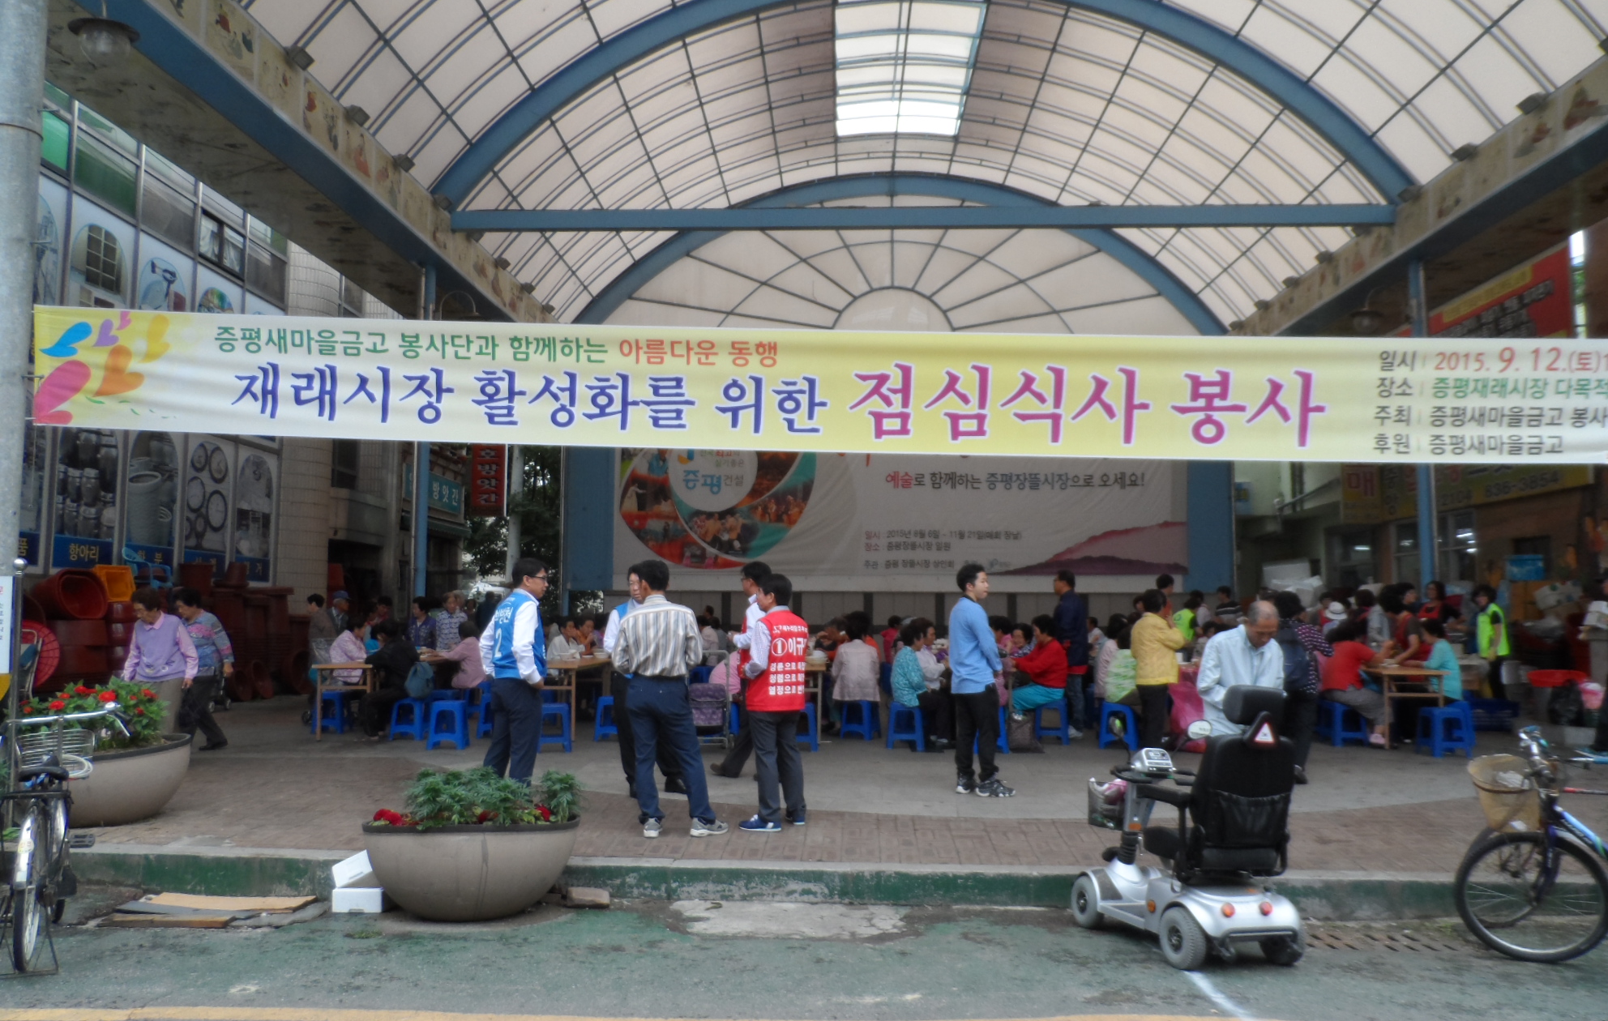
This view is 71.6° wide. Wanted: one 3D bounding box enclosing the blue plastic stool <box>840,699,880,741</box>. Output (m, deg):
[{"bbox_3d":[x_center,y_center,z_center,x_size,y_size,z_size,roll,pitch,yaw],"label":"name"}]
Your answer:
[{"bbox_3d":[0.593,2.186,11.828,0.370,0.455,0.370,-1,-5,11],"label":"blue plastic stool"}]

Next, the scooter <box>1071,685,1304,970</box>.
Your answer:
[{"bbox_3d":[1.847,1.480,5.494,0.600,1.250,1.150,1,-5,-13],"label":"scooter"}]

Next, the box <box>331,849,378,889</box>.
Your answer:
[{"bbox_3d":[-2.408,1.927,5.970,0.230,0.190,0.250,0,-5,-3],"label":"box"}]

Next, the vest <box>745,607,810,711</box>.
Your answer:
[{"bbox_3d":[-0.178,0.959,7.182,0.470,0.680,0.310,5,-7,-43],"label":"vest"}]

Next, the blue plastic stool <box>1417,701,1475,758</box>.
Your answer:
[{"bbox_3d":[6.050,2.078,10.475,0.370,0.455,0.370,0,-5,0],"label":"blue plastic stool"}]

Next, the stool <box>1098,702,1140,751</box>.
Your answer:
[{"bbox_3d":[2.948,1.992,10.438,0.350,0.455,0.350,-1,-5,18],"label":"stool"}]

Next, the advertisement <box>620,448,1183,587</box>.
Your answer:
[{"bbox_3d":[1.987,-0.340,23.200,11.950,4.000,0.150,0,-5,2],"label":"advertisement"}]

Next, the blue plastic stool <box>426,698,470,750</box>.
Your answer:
[{"bbox_3d":[-3.514,2.103,10.982,0.370,0.455,0.370,1,-5,-9],"label":"blue plastic stool"}]

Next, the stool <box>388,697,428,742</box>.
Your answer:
[{"bbox_3d":[-3.992,2.071,11.268,0.350,0.455,0.350,1,-5,-12],"label":"stool"}]

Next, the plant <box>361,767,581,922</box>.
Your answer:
[{"bbox_3d":[-1.679,1.699,5.734,1.070,0.760,0.520,1,-5,-6],"label":"plant"}]

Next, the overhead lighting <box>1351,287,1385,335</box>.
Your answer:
[{"bbox_3d":[7.919,-2.786,15.600,0.520,0.690,0.440,0,-5,2],"label":"overhead lighting"}]

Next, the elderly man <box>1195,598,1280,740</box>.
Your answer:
[{"bbox_3d":[2.469,1.238,6.383,0.500,1.450,0.430,1,-5,-7],"label":"elderly man"}]

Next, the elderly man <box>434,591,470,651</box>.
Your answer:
[{"bbox_3d":[-4.111,1.707,12.940,0.450,1.530,0.300,-1,-5,18],"label":"elderly man"}]

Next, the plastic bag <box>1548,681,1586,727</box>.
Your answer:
[{"bbox_3d":[8.077,2.041,11.800,0.390,0.470,0.360,0,-5,0],"label":"plastic bag"}]

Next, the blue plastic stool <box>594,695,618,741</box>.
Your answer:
[{"bbox_3d":[-1.894,2.046,11.118,0.350,0.455,0.350,1,-5,-6],"label":"blue plastic stool"}]

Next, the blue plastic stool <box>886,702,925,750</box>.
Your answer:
[{"bbox_3d":[1.013,2.124,11.109,0.370,0.455,0.370,0,-5,3],"label":"blue plastic stool"}]

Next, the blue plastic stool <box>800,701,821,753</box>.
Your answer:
[{"bbox_3d":[-0.051,1.974,10.298,0.350,0.455,0.350,0,-5,3],"label":"blue plastic stool"}]

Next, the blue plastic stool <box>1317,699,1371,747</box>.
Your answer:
[{"bbox_3d":[5.264,2.049,10.868,0.350,0.455,0.350,0,-5,2],"label":"blue plastic stool"}]

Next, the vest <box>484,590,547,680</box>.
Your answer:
[{"bbox_3d":[-1.785,0.779,6.950,0.300,0.570,0.450,3,-5,-31],"label":"vest"}]

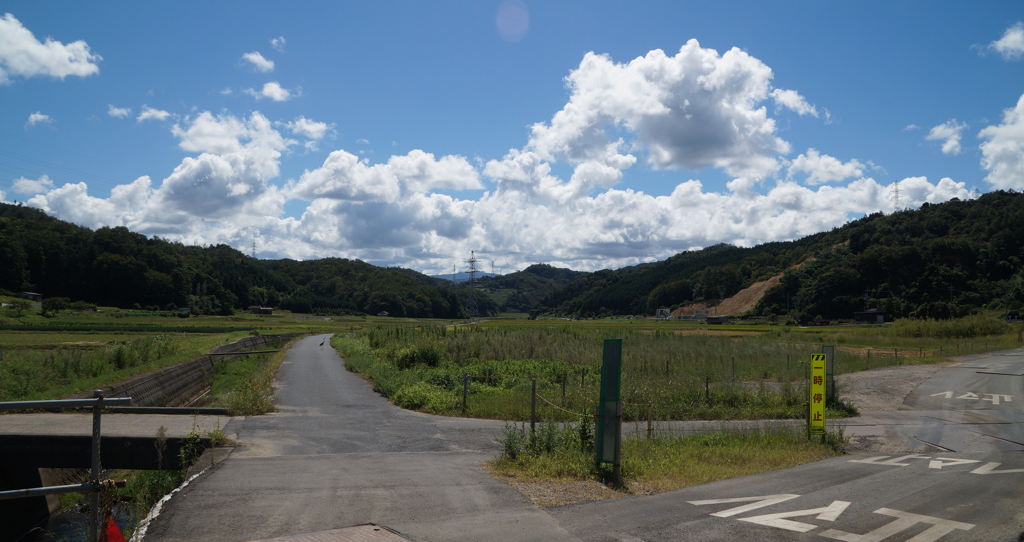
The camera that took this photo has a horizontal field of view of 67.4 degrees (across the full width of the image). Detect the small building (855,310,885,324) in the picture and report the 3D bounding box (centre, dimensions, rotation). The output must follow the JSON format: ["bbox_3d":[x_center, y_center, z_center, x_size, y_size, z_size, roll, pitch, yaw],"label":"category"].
[{"bbox_3d":[81.200,10.600,174.000,6.200,2.750,4.200,-1,-3,18],"label":"small building"}]

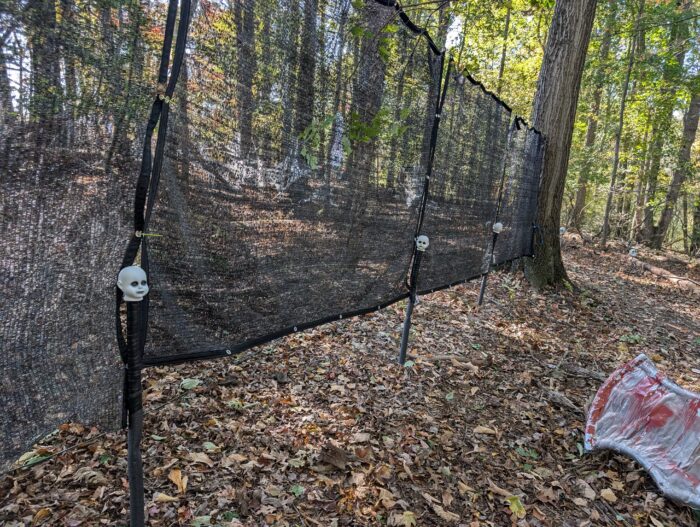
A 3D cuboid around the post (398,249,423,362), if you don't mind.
[{"bbox_3d":[0.465,0.333,3.625,0.046,0.880,0.046,9,10,7],"label":"post"}]

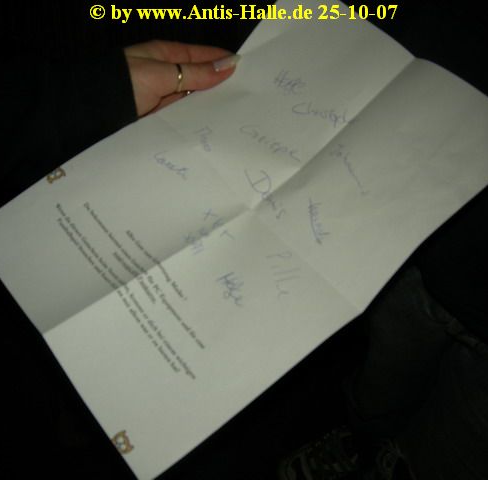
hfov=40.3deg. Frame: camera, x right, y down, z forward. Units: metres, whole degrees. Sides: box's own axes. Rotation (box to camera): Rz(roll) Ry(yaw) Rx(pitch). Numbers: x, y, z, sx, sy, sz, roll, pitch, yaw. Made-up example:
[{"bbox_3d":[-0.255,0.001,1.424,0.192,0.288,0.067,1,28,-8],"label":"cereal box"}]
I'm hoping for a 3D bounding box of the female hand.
[{"bbox_3d":[-0.042,-0.114,0.490,0.108,0.052,0.066,-11,54,-10],"label":"female hand"}]

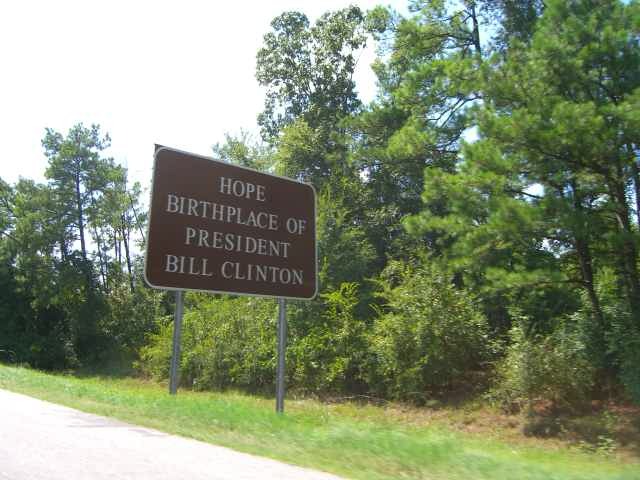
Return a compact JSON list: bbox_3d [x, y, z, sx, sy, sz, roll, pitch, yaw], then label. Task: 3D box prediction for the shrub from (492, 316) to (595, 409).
[{"bbox_3d":[5.917,3.322,18.600,2.450,2.250,2.200,0,-8,18],"label":"shrub"}]

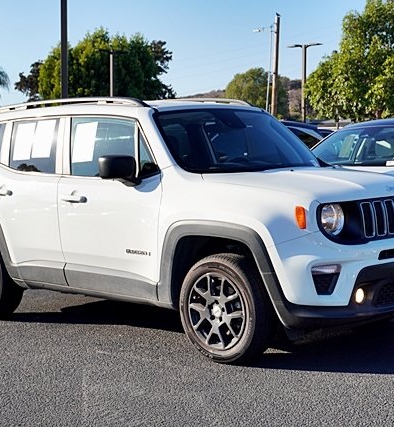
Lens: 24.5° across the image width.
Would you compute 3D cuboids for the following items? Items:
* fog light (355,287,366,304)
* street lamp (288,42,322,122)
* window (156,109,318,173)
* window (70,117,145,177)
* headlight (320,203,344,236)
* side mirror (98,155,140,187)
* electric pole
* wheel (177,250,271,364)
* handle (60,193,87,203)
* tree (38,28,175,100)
[{"bbox_3d":[0.907,0.464,5.125,0.070,0.090,0.090,2,6,44],"label":"fog light"},{"bbox_3d":[4.920,-4.722,41.212,1.750,5.900,0.300,1,5,28],"label":"street lamp"},{"bbox_3d":[0.303,-0.545,6.623,1.400,0.650,0.140,-6,-38,-48],"label":"window"},{"bbox_3d":[-0.668,-0.475,6.524,0.750,0.450,0.070,3,-7,42],"label":"window"},{"bbox_3d":[0.760,0.032,5.134,0.120,0.190,0.200,2,6,44],"label":"headlight"},{"bbox_3d":[-0.524,-0.295,6.178,0.180,0.220,0.240,3,6,42],"label":"side mirror"},{"bbox_3d":[4.977,-7.542,57.000,0.380,9.940,0.380,2,0,0],"label":"electric pole"},{"bbox_3d":[0.186,0.566,5.454,0.685,0.675,0.220,2,6,44],"label":"wheel"},{"bbox_3d":[-0.851,-0.102,6.239,0.240,0.050,0.060,2,6,44],"label":"handle"},{"bbox_3d":[-5.160,-6.392,52.287,7.900,8.450,7.500,0,4,0],"label":"tree"}]

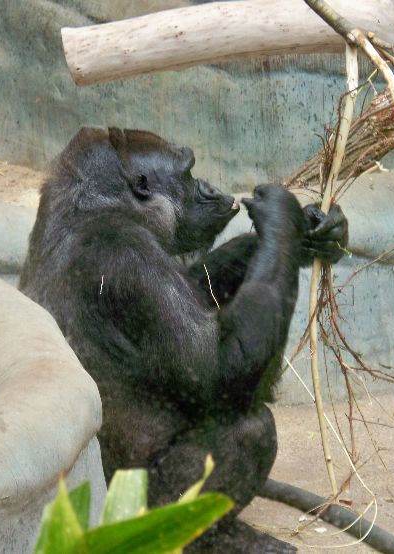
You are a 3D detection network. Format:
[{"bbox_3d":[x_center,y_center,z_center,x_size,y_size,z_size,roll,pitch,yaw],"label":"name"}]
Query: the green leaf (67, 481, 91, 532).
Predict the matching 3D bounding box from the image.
[{"bbox_3d":[-0.201,0.393,4.800,0.050,0.110,0.025,5,12,11],"label":"green leaf"}]

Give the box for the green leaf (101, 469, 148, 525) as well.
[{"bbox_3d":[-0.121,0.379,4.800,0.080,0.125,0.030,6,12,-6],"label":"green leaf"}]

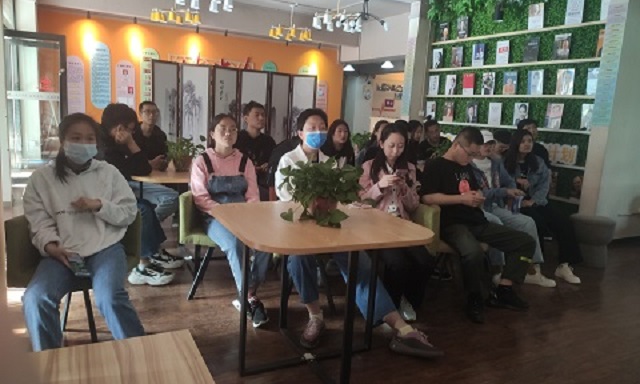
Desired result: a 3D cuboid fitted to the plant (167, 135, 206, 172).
[{"bbox_3d":[-1.031,-0.289,3.700,0.300,0.275,0.270,-2,11,-29],"label":"plant"}]

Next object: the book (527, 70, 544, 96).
[{"bbox_3d":[2.529,-1.276,5.628,0.025,0.295,0.205,8,6,-31],"label":"book"}]

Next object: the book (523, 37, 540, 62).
[{"bbox_3d":[2.397,-1.606,5.438,0.030,0.270,0.190,-2,11,-29],"label":"book"}]

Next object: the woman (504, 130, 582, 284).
[{"bbox_3d":[1.908,0.096,4.169,0.500,1.220,0.750,0,10,-22],"label":"woman"}]

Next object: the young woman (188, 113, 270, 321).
[{"bbox_3d":[-0.554,0.126,3.035,0.500,1.205,0.770,0,10,-22],"label":"young woman"}]

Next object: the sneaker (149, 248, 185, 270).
[{"bbox_3d":[-1.187,0.517,3.764,0.300,0.130,0.115,5,9,10],"label":"sneaker"}]

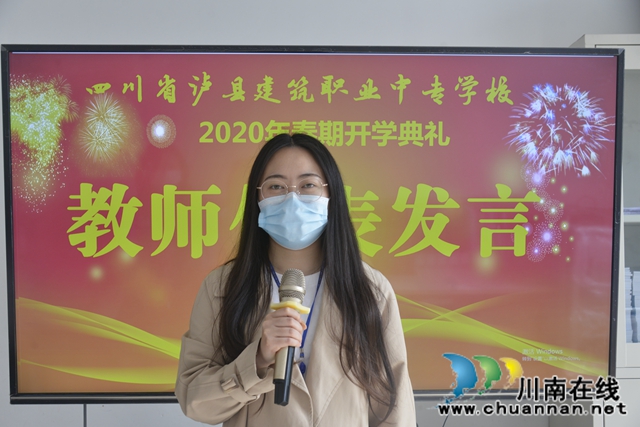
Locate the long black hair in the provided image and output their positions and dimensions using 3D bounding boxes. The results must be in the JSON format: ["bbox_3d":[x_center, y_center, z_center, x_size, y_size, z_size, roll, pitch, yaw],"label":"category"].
[{"bbox_3d":[-0.026,0.112,1.560,0.345,0.550,0.245,0,3,-1],"label":"long black hair"}]

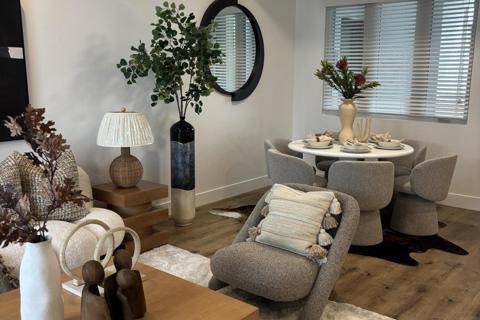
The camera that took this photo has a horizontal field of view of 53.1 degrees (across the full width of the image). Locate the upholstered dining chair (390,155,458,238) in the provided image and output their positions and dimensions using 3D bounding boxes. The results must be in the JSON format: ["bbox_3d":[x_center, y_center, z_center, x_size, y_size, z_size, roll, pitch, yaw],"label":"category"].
[{"bbox_3d":[1.695,0.293,4.534,0.575,0.745,0.565,7,13,33],"label":"upholstered dining chair"}]

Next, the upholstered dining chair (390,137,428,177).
[{"bbox_3d":[1.602,0.194,5.016,0.560,0.740,0.560,-4,11,-25],"label":"upholstered dining chair"}]

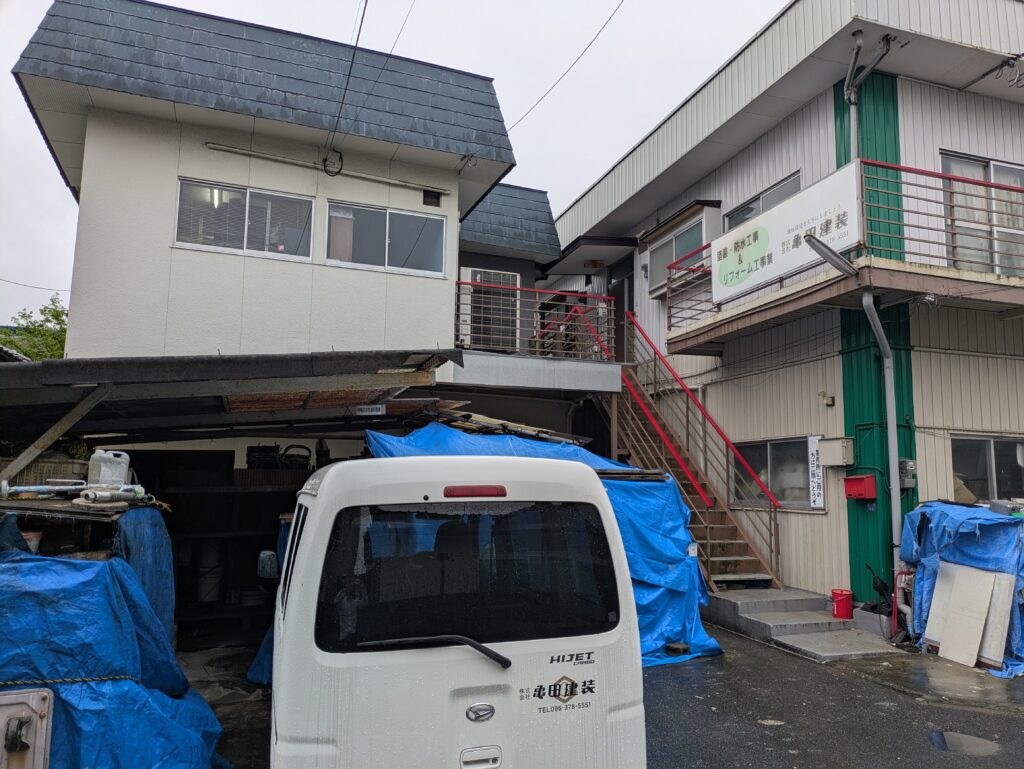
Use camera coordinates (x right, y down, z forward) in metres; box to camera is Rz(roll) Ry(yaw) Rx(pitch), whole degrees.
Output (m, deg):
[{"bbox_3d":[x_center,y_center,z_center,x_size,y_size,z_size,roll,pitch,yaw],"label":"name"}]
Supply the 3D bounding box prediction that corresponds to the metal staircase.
[{"bbox_3d":[2.556,0.614,12.636,1.218,4.973,5.045,4,-8,-16],"label":"metal staircase"}]

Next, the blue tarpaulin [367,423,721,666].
[{"bbox_3d":[0.196,1.703,8.366,3.806,2.334,2.487,4,-8,-16],"label":"blue tarpaulin"}]

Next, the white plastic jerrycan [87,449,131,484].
[{"bbox_3d":[-3.105,0.659,5.700,0.190,0.310,0.250,-6,-11,43],"label":"white plastic jerrycan"}]

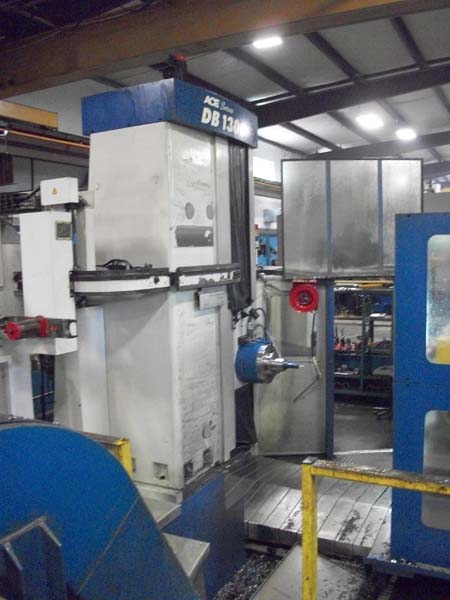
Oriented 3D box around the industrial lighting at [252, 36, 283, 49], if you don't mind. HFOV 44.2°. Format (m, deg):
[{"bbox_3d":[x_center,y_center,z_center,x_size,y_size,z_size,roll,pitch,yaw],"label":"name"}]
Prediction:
[{"bbox_3d":[0.713,-4.317,9.300,0.470,0.090,0.270,1,6,29],"label":"industrial lighting"}]

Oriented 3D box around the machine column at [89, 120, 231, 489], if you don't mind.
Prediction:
[{"bbox_3d":[-0.471,0.035,4.545,0.739,2.673,0.809,2,7,29],"label":"machine column"}]

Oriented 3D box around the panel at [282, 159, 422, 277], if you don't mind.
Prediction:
[{"bbox_3d":[1.477,-0.948,6.400,1.615,1.361,0.050,-2,6,-2],"label":"panel"}]

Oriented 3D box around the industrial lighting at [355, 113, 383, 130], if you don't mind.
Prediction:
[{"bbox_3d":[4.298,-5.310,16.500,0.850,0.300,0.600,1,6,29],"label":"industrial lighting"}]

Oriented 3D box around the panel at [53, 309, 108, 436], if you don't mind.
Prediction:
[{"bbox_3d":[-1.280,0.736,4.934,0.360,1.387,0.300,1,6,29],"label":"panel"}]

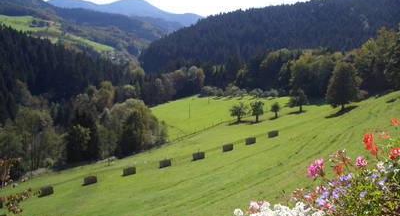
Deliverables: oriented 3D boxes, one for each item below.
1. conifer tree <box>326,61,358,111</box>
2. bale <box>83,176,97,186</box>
[{"bbox_3d":[44.139,-6.646,125.000,9.700,14.500,9.700,0,5,0],"label":"conifer tree"},{"bbox_3d":[-17.201,11.499,63.700,2.050,1.400,1.350,-3,5,-30],"label":"bale"}]

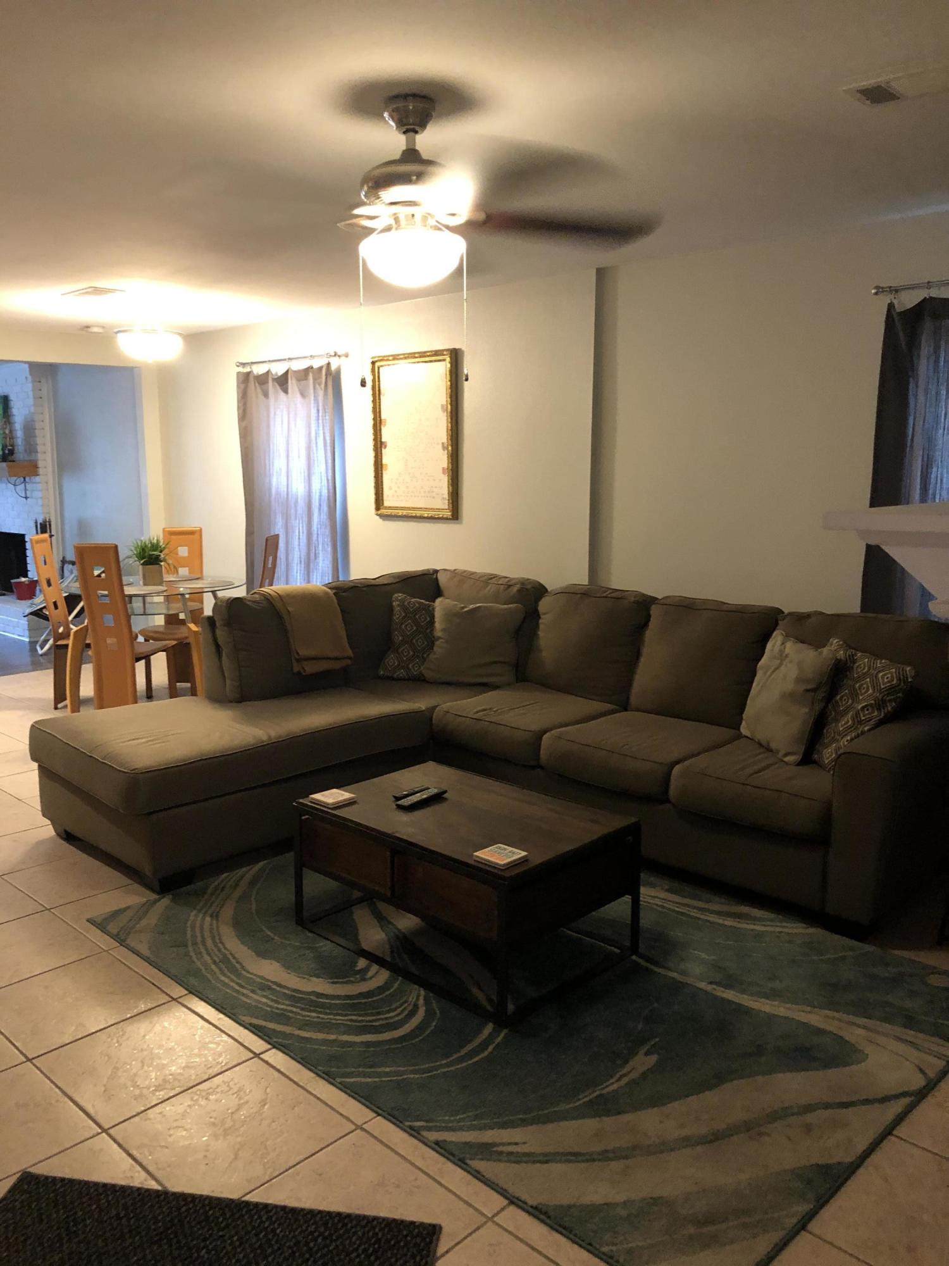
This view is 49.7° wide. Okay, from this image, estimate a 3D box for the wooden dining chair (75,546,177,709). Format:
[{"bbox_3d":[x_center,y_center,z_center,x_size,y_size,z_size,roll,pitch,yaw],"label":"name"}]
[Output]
[{"bbox_3d":[-2.063,-0.010,6.035,0.450,1.065,0.540,1,10,9],"label":"wooden dining chair"}]

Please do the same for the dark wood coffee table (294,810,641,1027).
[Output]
[{"bbox_3d":[-0.039,0.759,3.208,0.908,0.422,0.606,9,13,43],"label":"dark wood coffee table"}]

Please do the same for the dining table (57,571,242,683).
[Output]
[{"bbox_3d":[-2.013,0.074,6.447,1.110,0.760,1.110,0,10,0],"label":"dining table"}]

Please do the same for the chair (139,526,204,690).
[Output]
[{"bbox_3d":[-2.012,-0.144,6.821,0.450,1.065,0.540,0,10,0],"label":"chair"}]

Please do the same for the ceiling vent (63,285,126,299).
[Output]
[{"bbox_3d":[-2.100,-1.866,5.644,0.380,0.020,0.210,9,13,43],"label":"ceiling vent"}]

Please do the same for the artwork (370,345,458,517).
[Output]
[{"bbox_3d":[-0.348,-1.138,5.947,0.665,0.940,0.050,9,13,43],"label":"artwork"}]

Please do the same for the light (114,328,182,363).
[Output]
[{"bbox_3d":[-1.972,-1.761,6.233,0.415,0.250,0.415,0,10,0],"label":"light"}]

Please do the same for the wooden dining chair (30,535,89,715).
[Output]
[{"bbox_3d":[-2.423,-0.069,6.383,0.540,1.065,0.450,0,10,-2],"label":"wooden dining chair"}]

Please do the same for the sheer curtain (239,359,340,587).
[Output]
[{"bbox_3d":[-1.243,-0.709,6.832,1.050,2.070,0.100,9,13,43],"label":"sheer curtain"}]

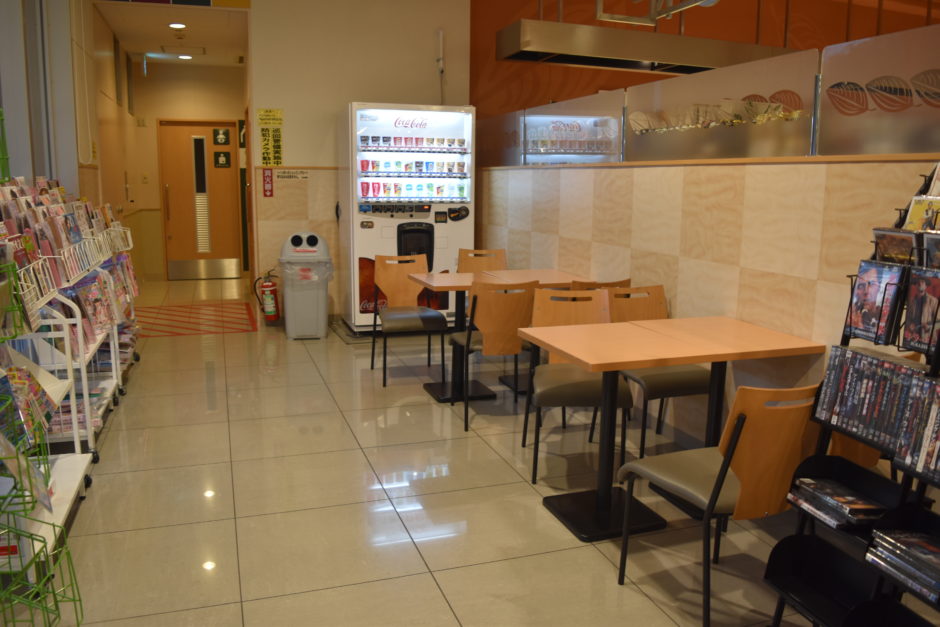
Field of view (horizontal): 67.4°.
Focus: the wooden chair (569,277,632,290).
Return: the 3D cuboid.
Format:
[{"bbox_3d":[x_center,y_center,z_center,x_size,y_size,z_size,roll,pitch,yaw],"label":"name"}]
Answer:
[{"bbox_3d":[0.617,0.166,4.032,0.420,0.775,0.520,-2,11,-18],"label":"wooden chair"}]

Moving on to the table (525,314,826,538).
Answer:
[{"bbox_3d":[0.742,0.433,2.746,0.980,0.700,0.595,-3,11,-20],"label":"table"}]

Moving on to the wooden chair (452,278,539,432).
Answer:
[{"bbox_3d":[0.139,0.180,3.791,0.430,0.770,0.520,-1,11,-11],"label":"wooden chair"}]

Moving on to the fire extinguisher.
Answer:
[{"bbox_3d":[-1.690,-0.142,5.870,0.200,0.480,0.155,-3,11,-20],"label":"fire extinguisher"}]

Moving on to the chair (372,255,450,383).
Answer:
[{"bbox_3d":[-0.396,0.034,4.525,0.430,0.770,0.520,-2,11,-16],"label":"chair"}]

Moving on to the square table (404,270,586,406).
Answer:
[{"bbox_3d":[0.169,0.131,4.392,0.985,0.705,0.620,-3,11,-20],"label":"square table"}]

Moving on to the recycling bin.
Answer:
[{"bbox_3d":[-1.387,-0.249,5.917,0.420,0.870,0.420,-2,10,-17],"label":"recycling bin"}]

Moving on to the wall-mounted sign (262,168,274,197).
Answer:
[{"bbox_3d":[-1.747,-1.129,6.116,0.086,0.240,0.010,-3,11,-20],"label":"wall-mounted sign"}]

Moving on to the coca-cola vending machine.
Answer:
[{"bbox_3d":[-0.551,-0.777,5.946,1.000,1.840,0.620,-3,11,-20],"label":"coca-cola vending machine"}]

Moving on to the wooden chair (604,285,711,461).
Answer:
[{"bbox_3d":[0.875,0.294,3.249,0.430,0.770,0.520,-3,11,-20],"label":"wooden chair"}]

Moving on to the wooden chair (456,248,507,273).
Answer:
[{"bbox_3d":[0.103,-0.053,5.041,0.430,0.770,0.520,0,11,-5],"label":"wooden chair"}]

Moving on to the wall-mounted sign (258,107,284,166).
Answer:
[{"bbox_3d":[-1.612,-1.428,5.720,0.205,0.475,0.015,-3,11,-20],"label":"wall-mounted sign"}]

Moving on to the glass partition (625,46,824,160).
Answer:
[{"bbox_3d":[1.099,-0.935,3.342,0.020,0.400,1.350,-3,11,-20],"label":"glass partition"}]

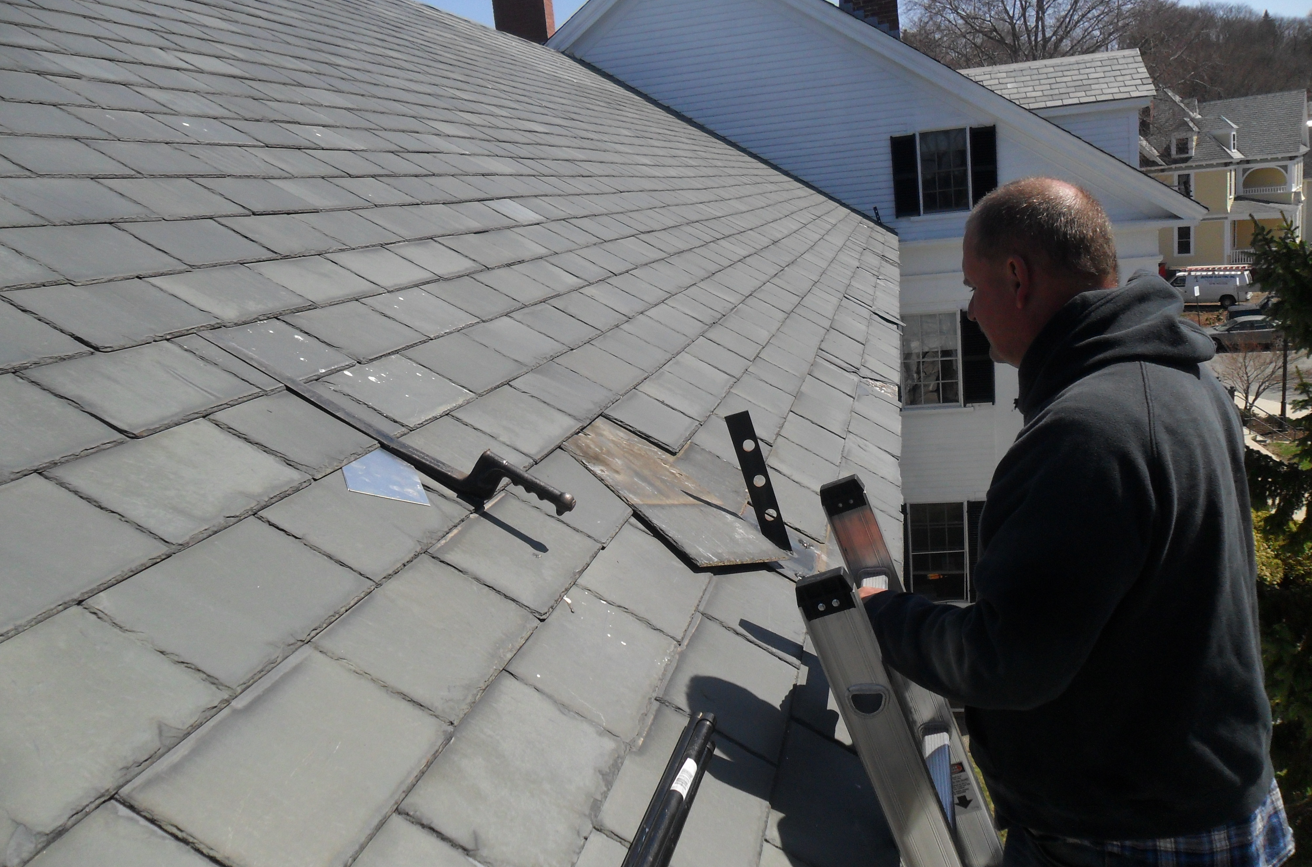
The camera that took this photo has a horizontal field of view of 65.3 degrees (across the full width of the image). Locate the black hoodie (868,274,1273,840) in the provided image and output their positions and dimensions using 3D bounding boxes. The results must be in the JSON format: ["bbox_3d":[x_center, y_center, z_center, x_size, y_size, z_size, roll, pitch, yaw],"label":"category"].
[{"bbox_3d":[0.566,0.142,1.410,0.500,0.680,0.530,-2,13,19],"label":"black hoodie"}]

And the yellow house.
[{"bbox_3d":[39.061,-17.671,71.426,13.000,12.700,10.500,5,17,42],"label":"yellow house"}]

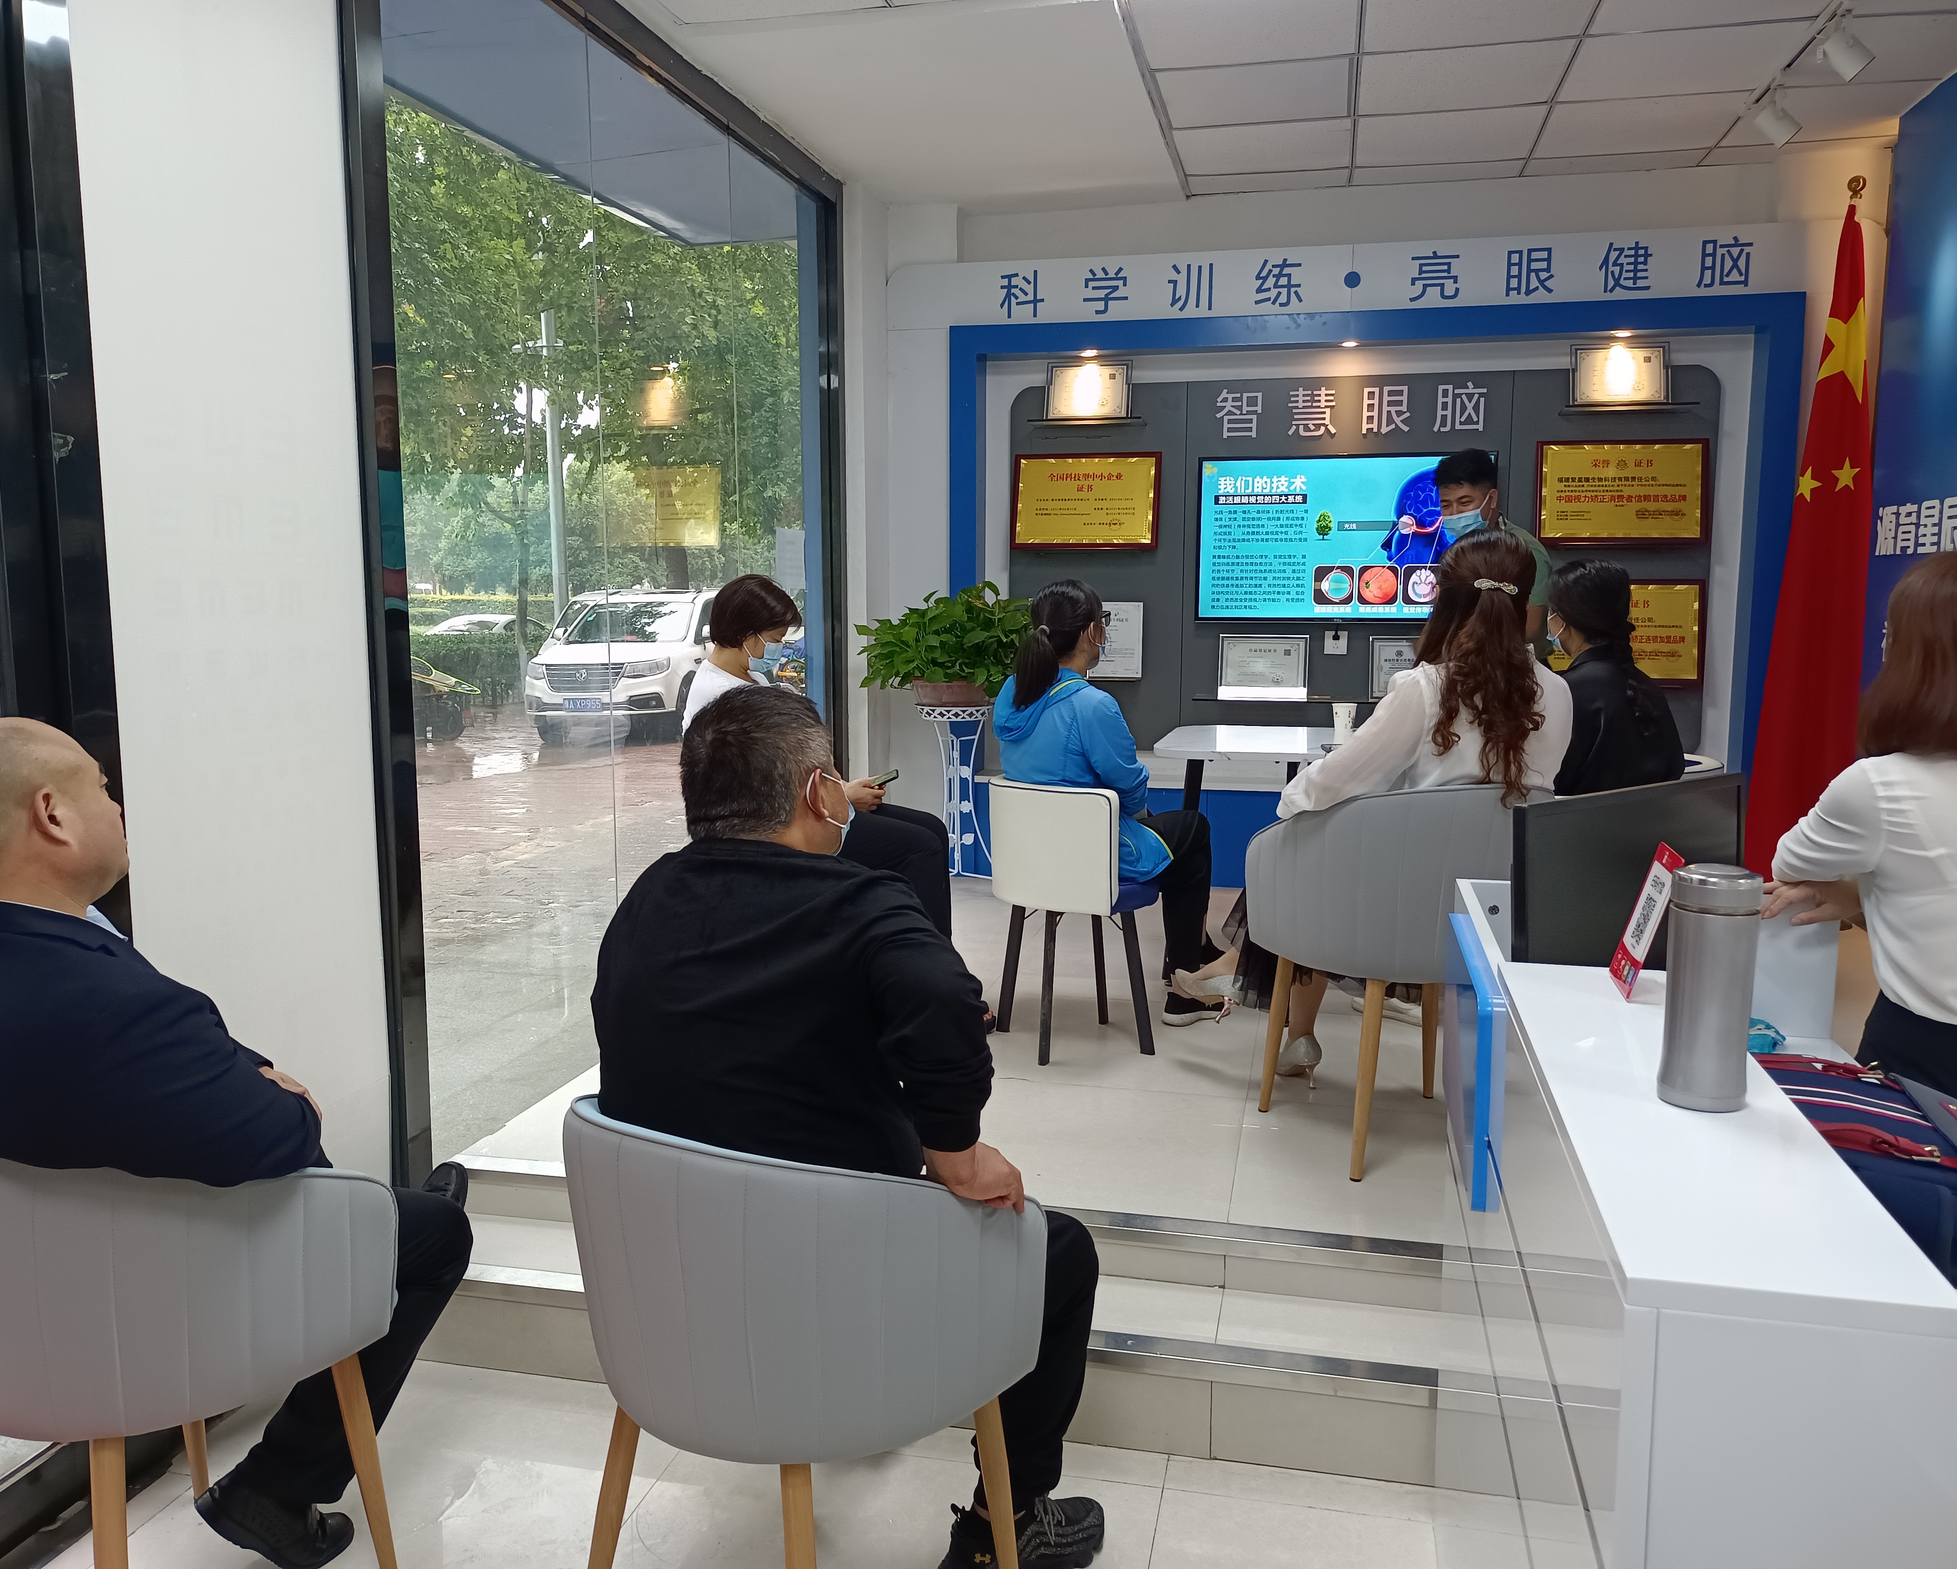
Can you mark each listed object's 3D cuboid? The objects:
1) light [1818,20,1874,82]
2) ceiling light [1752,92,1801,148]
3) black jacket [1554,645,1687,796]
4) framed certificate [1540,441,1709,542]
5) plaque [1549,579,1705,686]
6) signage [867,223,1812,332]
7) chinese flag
[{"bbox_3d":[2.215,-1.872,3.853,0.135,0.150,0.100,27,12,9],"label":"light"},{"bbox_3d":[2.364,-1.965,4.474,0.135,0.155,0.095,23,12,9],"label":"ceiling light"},{"bbox_3d":[1.689,-0.077,4.015,0.430,0.560,0.370,-5,9,-32],"label":"black jacket"},{"bbox_3d":[2.393,-1.081,5.624,0.598,0.385,0.030,2,8,13],"label":"framed certificate"},{"bbox_3d":[2.408,-0.570,5.688,0.598,0.388,0.030,2,8,13],"label":"plaque"},{"bbox_3d":[1.313,-1.877,5.627,3.420,0.245,0.060,2,8,13],"label":"signage"},{"bbox_3d":[2.813,-0.765,5.060,0.360,2.270,0.230,2,8,13],"label":"chinese flag"}]

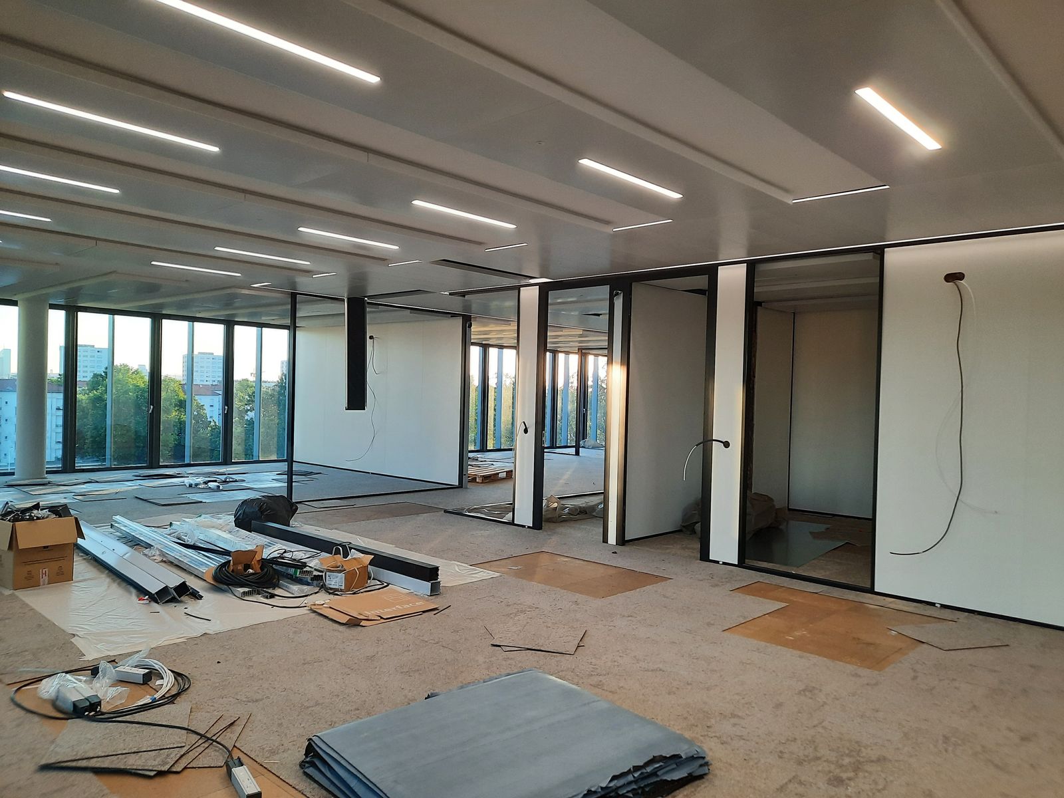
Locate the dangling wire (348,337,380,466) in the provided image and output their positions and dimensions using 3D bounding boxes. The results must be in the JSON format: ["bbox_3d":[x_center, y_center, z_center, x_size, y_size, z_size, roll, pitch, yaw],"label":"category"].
[{"bbox_3d":[-3.217,0.008,14.652,0.970,2.430,0.180,2,0,43],"label":"dangling wire"}]

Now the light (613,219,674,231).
[{"bbox_3d":[0.838,-1.331,5.854,0.550,0.035,0.050,2,0,43],"label":"light"}]

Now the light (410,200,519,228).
[{"bbox_3d":[-0.486,-1.367,5.701,0.065,0.040,0.980,2,0,43],"label":"light"}]

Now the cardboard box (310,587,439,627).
[{"bbox_3d":[-1.104,1.442,5.388,0.680,0.060,0.660,2,0,43],"label":"cardboard box"}]

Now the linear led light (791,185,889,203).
[{"bbox_3d":[1.953,-1.311,4.902,0.620,0.040,0.060,2,0,43],"label":"linear led light"}]

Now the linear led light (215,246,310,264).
[{"bbox_3d":[-2.696,-1.443,7.750,0.070,0.040,1.010,2,0,43],"label":"linear led light"}]

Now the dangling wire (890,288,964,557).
[{"bbox_3d":[3.073,0.158,5.965,0.490,2.150,0.080,2,0,43],"label":"dangling wire"}]

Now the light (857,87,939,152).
[{"bbox_3d":[1.734,-1.300,3.598,0.065,0.040,0.980,2,0,43],"label":"light"}]

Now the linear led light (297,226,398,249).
[{"bbox_3d":[-1.585,-1.411,6.747,0.070,0.040,1.010,2,0,43],"label":"linear led light"}]

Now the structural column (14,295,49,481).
[{"bbox_3d":[-8.022,-0.180,12.347,0.430,2.880,0.430,2,0,43],"label":"structural column"}]

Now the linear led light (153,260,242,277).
[{"bbox_3d":[-3.742,-1.465,8.629,0.070,0.040,0.990,2,0,43],"label":"linear led light"}]

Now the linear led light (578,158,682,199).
[{"bbox_3d":[0.633,-1.348,4.720,0.070,0.040,1.010,2,0,43],"label":"linear led light"}]

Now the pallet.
[{"bbox_3d":[-0.993,1.395,14.130,0.800,0.144,1.200,2,0,28],"label":"pallet"}]

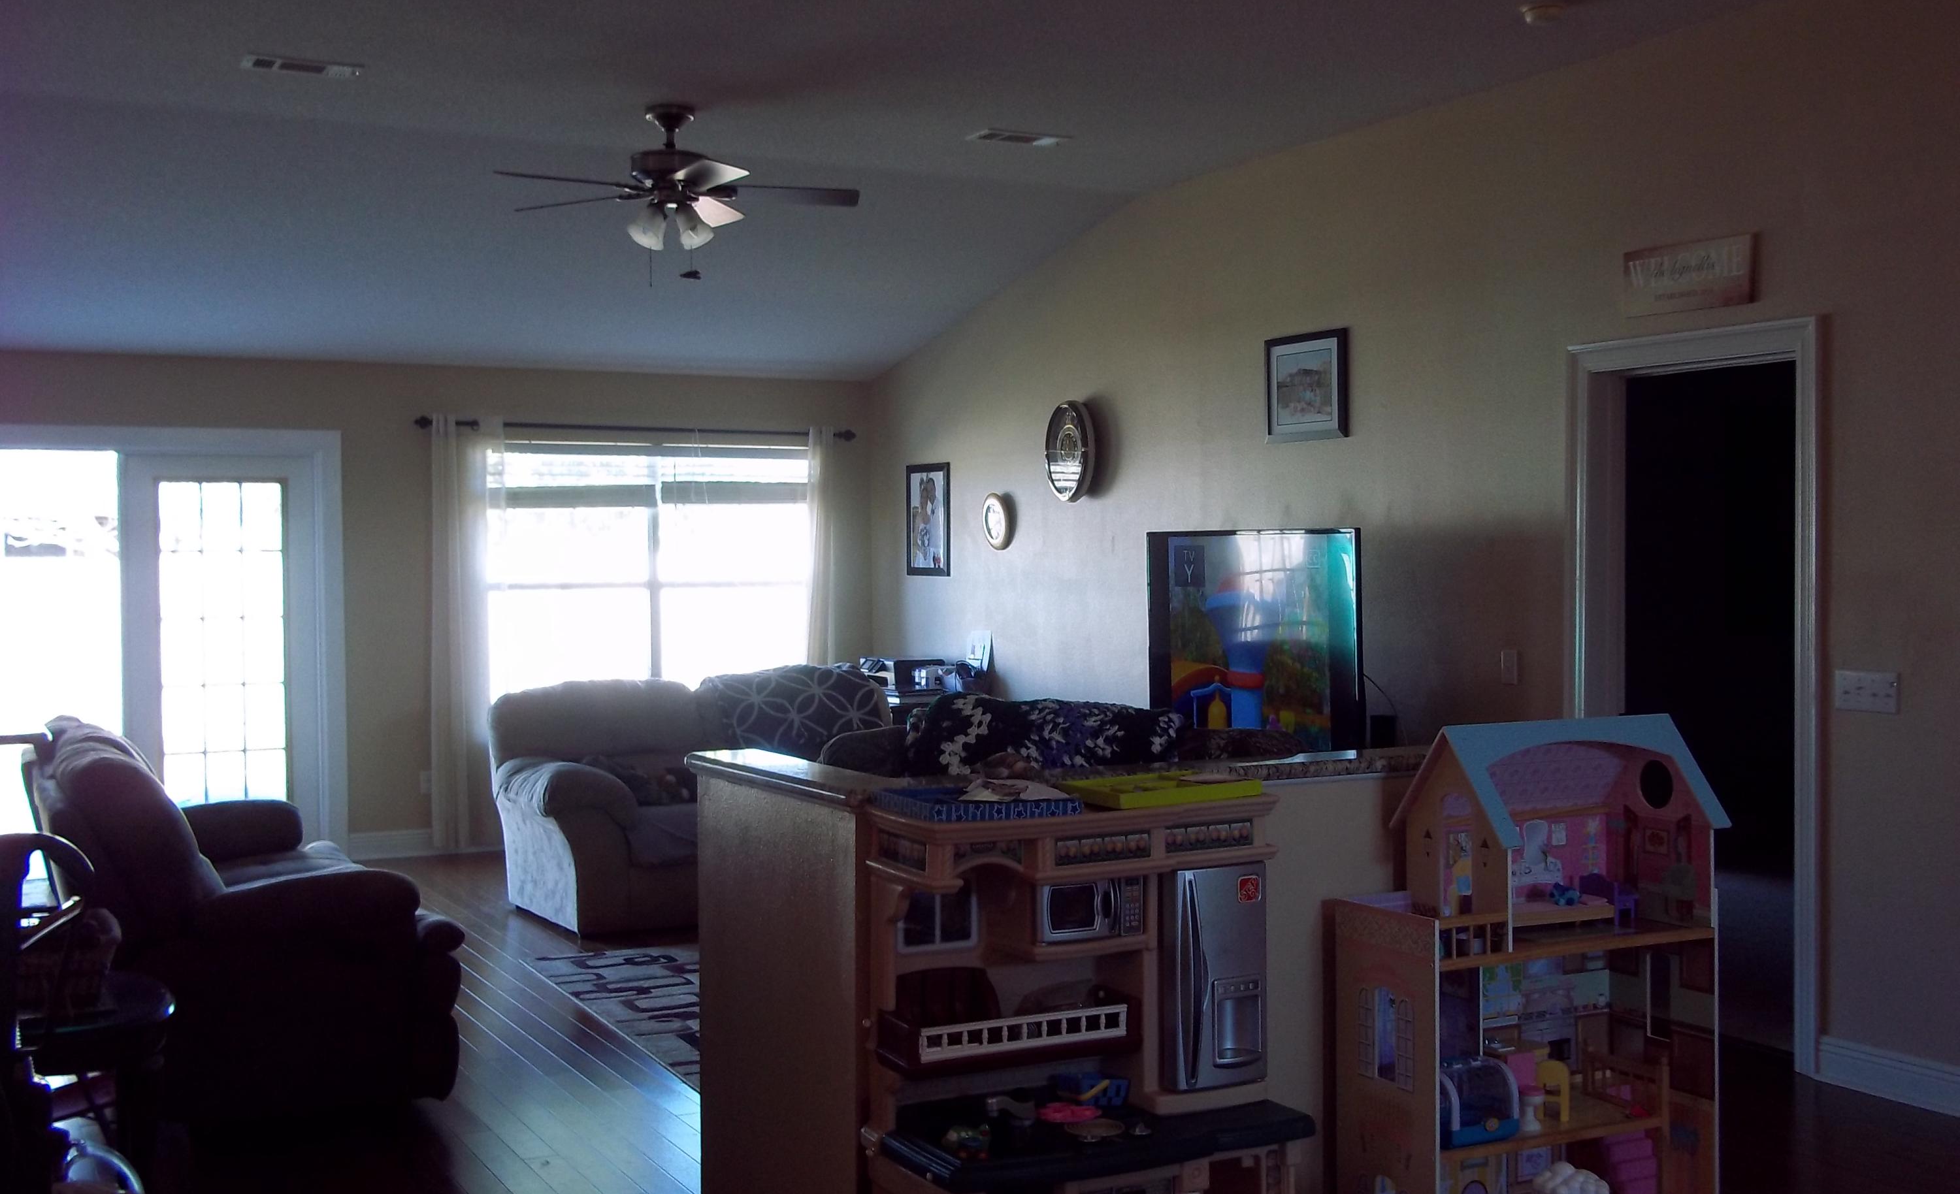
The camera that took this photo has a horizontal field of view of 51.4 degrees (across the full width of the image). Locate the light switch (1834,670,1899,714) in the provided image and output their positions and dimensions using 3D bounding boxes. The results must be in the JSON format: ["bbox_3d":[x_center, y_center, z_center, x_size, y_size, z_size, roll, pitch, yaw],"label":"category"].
[{"bbox_3d":[2.437,0.260,5.593,0.012,0.114,0.208,-1,2,-28],"label":"light switch"}]

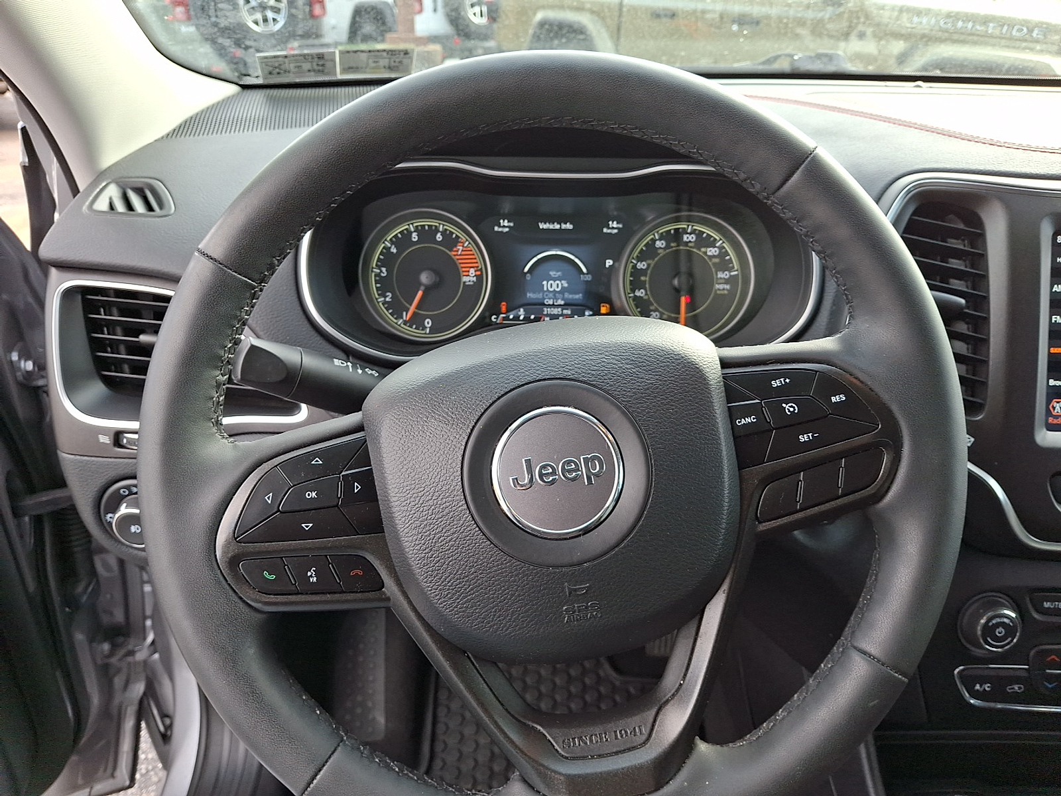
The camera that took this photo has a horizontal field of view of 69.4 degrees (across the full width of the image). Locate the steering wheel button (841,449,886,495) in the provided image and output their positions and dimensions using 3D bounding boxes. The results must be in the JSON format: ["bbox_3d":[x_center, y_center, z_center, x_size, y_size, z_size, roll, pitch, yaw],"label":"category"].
[{"bbox_3d":[0.154,0.034,0.357,0.025,0.017,0.006,-15,-2,4],"label":"steering wheel button"}]

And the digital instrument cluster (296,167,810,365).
[{"bbox_3d":[0.022,-0.097,0.570,0.375,0.147,0.060,0,0,0],"label":"digital instrument cluster"}]

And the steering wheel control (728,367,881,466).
[{"bbox_3d":[0.133,0.011,0.375,0.070,0.048,0.013,-10,-3,-3],"label":"steering wheel control"}]

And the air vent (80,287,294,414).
[{"bbox_3d":[-0.244,-0.033,0.548,0.153,0.080,0.040,5,8,11],"label":"air vent"}]

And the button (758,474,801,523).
[{"bbox_3d":[0.121,0.048,0.372,0.022,0.018,0.009,-12,-3,-3],"label":"button"}]

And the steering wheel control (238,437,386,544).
[{"bbox_3d":[-0.104,0.043,0.361,0.069,0.048,0.013,-10,-3,-3],"label":"steering wheel control"}]

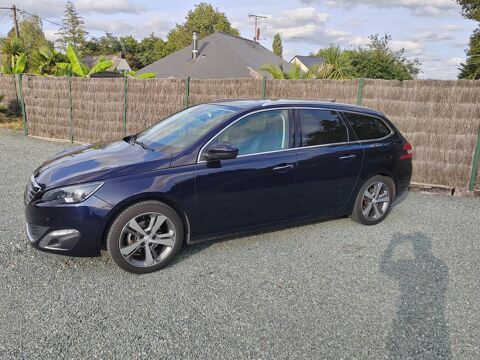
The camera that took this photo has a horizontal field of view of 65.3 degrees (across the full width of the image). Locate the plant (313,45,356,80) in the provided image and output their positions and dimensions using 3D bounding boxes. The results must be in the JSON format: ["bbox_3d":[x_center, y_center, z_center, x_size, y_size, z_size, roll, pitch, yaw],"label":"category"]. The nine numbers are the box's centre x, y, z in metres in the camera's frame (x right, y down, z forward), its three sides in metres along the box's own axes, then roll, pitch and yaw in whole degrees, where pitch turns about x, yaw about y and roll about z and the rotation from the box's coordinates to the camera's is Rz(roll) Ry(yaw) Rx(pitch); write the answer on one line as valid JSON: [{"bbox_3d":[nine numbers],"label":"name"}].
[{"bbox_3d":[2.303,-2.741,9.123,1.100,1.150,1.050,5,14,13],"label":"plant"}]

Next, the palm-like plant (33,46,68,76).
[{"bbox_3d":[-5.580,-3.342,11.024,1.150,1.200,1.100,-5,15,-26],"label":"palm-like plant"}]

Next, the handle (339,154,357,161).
[{"bbox_3d":[1.141,-0.248,4.003,0.240,0.040,0.055,-6,16,-30],"label":"handle"}]

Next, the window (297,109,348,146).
[{"bbox_3d":[0.856,-0.541,3.926,0.676,0.400,0.050,-6,-12,-30],"label":"window"}]

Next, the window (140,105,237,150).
[{"bbox_3d":[-0.682,-0.580,3.894,0.920,0.180,1.340,-37,29,-18],"label":"window"}]

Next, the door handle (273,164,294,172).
[{"bbox_3d":[0.410,-0.112,3.565,0.235,0.045,0.050,-6,15,-30],"label":"door handle"}]

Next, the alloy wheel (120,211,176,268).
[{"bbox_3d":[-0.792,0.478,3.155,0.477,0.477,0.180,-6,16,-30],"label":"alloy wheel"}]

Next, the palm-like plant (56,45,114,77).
[{"bbox_3d":[-4.578,-2.630,11.279,1.850,2.753,1.600,-3,14,-21],"label":"palm-like plant"}]

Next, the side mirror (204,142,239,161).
[{"bbox_3d":[-0.168,-0.251,3.166,0.170,0.140,0.230,-6,16,-30],"label":"side mirror"}]

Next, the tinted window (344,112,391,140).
[{"bbox_3d":[1.491,-0.609,4.302,0.685,0.331,0.060,-6,-12,-30],"label":"tinted window"}]

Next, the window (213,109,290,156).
[{"bbox_3d":[0.106,-0.436,3.476,1.005,0.462,0.060,-6,-12,-30],"label":"window"}]

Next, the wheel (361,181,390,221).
[{"bbox_3d":[1.571,0.240,4.473,0.460,0.460,0.170,-6,15,-30],"label":"wheel"}]

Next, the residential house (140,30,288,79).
[{"bbox_3d":[-0.159,-7.093,25.911,7.416,5.259,12.669,8,14,23],"label":"residential house"}]

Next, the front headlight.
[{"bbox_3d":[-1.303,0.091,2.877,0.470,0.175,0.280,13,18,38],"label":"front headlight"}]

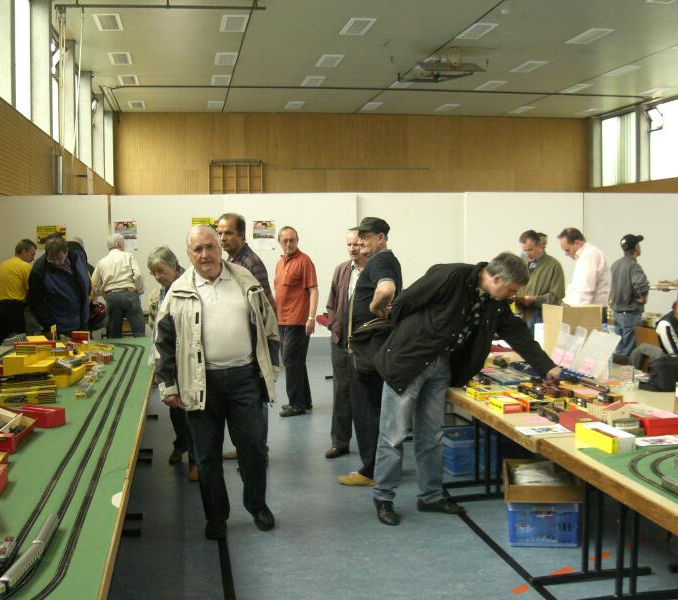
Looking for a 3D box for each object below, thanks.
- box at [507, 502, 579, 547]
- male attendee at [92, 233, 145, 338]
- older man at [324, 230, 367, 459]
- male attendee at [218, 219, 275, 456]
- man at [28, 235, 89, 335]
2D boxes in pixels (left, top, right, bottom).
[{"bbox_3d":[1.122,1.194,4.931,0.365,0.237,0.460,0,4,5],"label":"box"},{"bbox_3d":[-2.624,0.093,10.500,0.580,1.760,0.420,1,4,18],"label":"male attendee"},{"bbox_3d":[0.144,0.327,6.830,0.560,1.730,0.380,1,4,19],"label":"older man"},{"bbox_3d":[-0.705,0.263,6.620,0.360,1.842,0.500,-3,4,-30],"label":"male attendee"},{"bbox_3d":[-2.626,0.251,8.250,0.560,1.691,0.470,0,4,9],"label":"man"}]

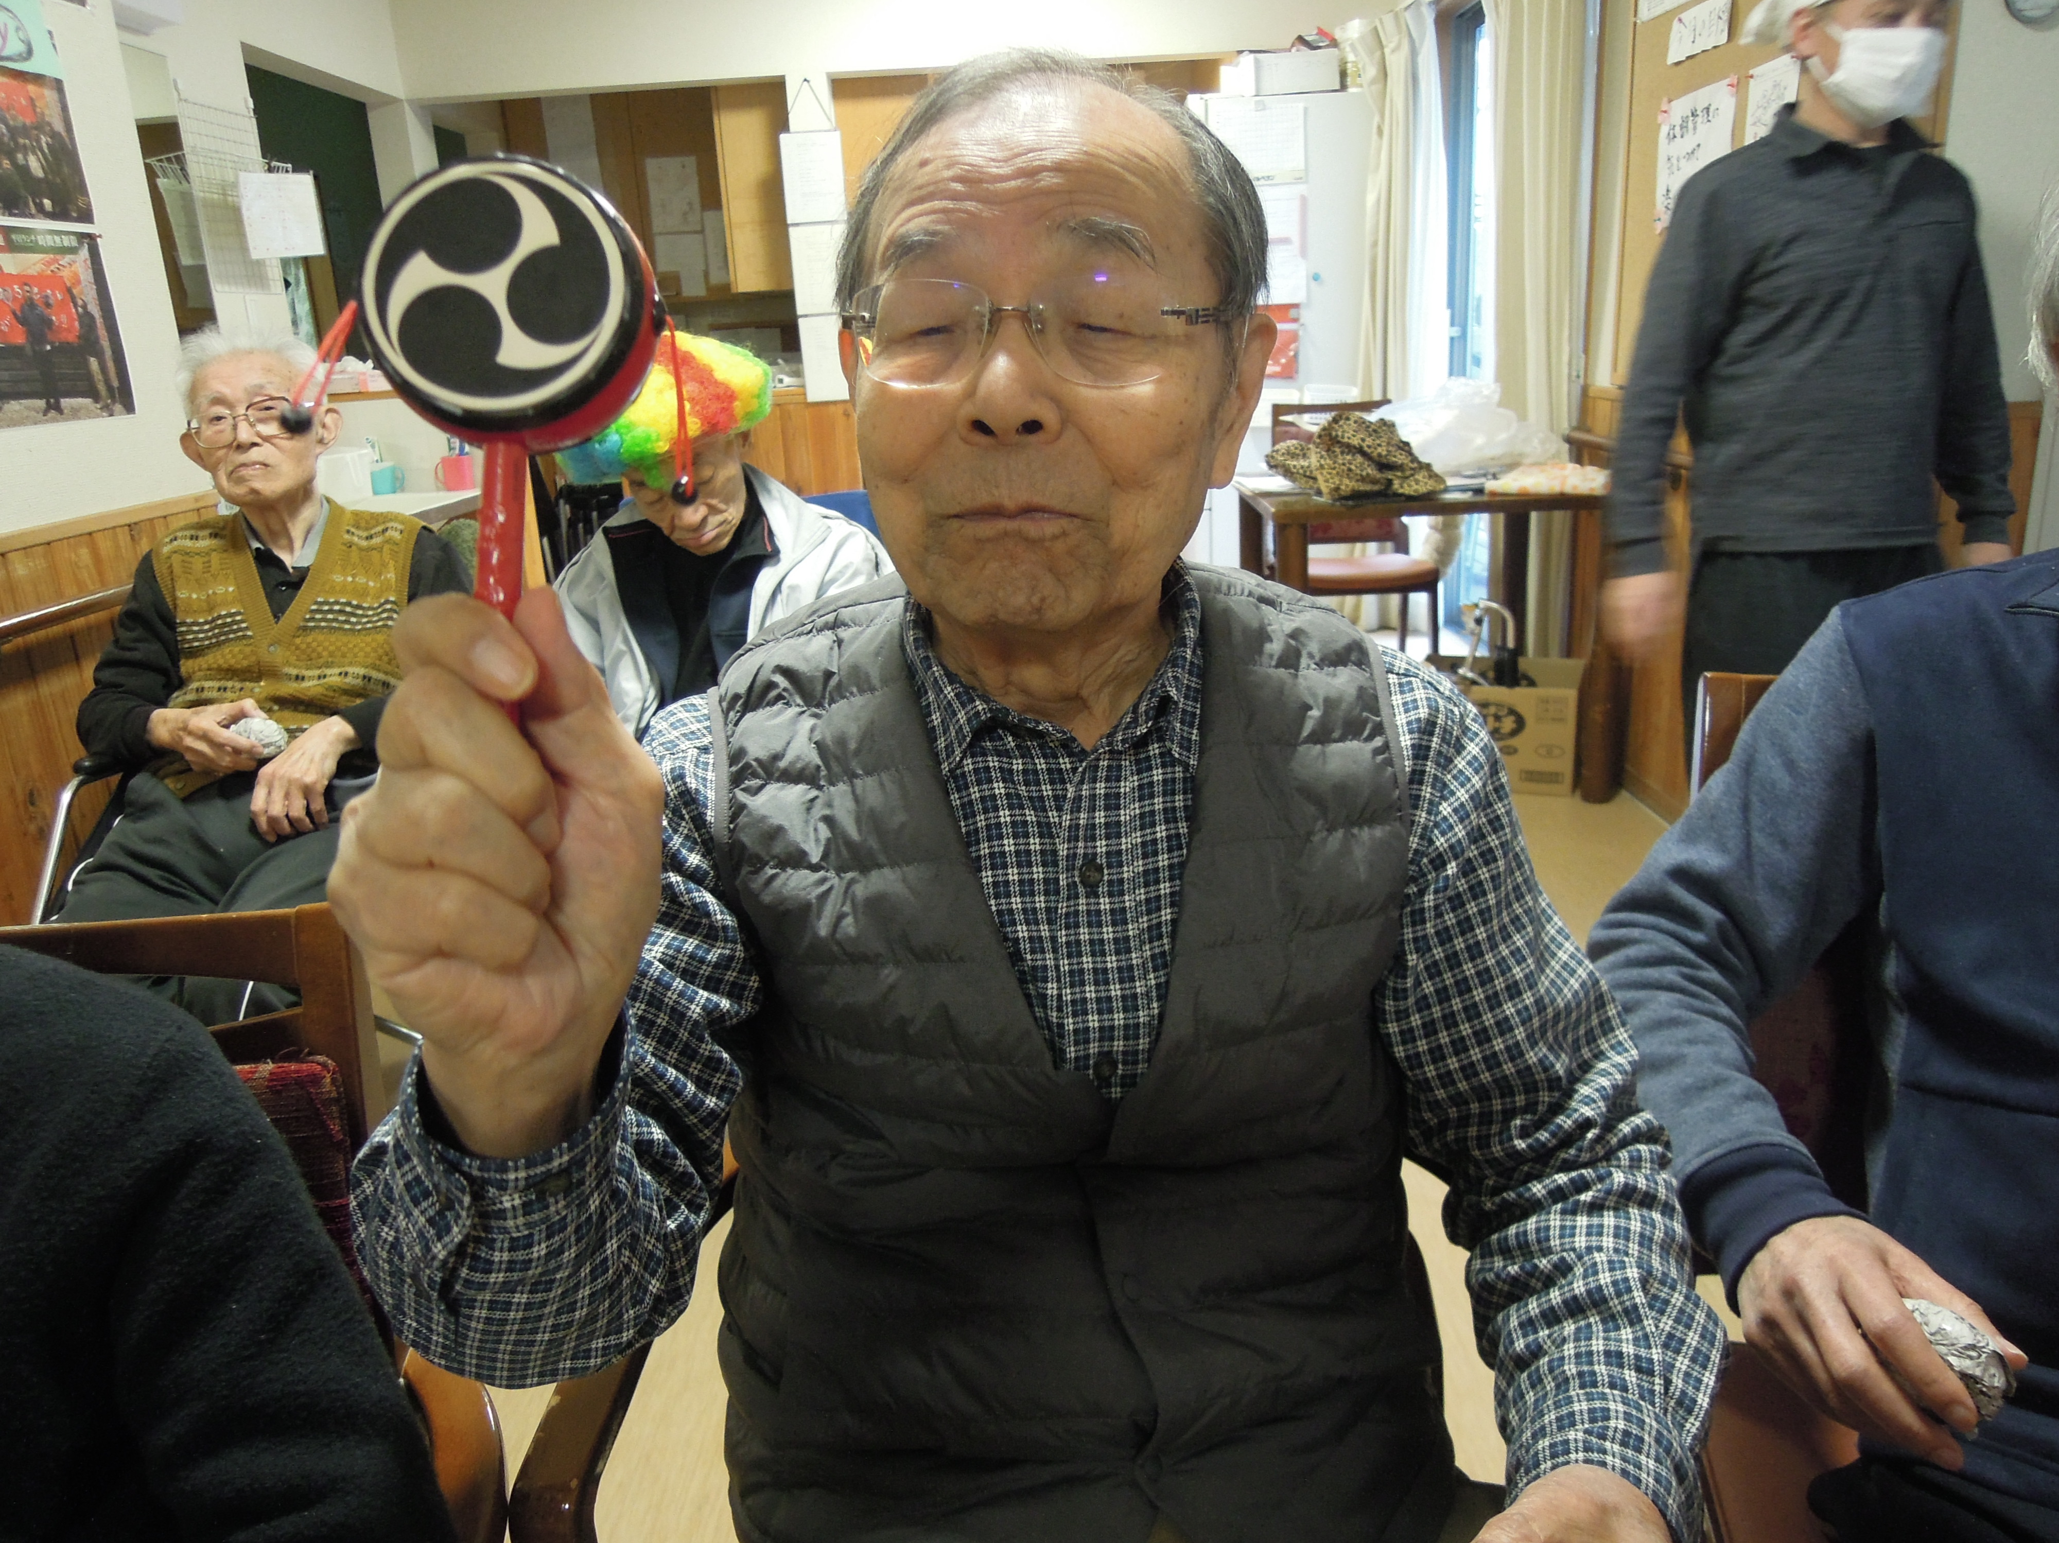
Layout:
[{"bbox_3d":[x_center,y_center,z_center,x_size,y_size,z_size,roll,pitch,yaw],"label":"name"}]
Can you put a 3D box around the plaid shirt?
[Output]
[{"bbox_3d":[0.026,0.156,0.663,0.520,0.490,0.440,-3,17,0],"label":"plaid shirt"}]

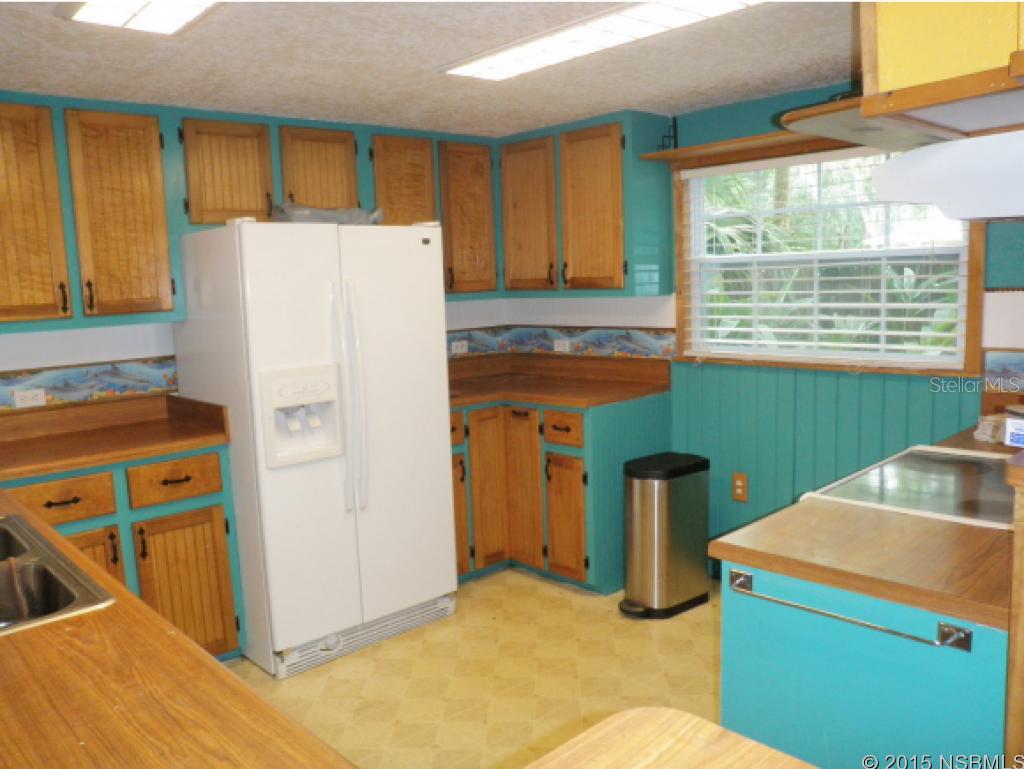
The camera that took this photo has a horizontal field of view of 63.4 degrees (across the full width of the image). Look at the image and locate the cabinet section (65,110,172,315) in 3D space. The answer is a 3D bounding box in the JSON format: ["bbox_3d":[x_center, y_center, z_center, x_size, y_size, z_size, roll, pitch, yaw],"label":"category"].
[{"bbox_3d":[-1.589,-0.662,3.280,0.331,0.757,0.310,-10,11,-42],"label":"cabinet section"}]

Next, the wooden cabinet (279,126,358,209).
[{"bbox_3d":[-0.969,-0.940,3.858,0.380,0.425,0.334,-9,9,-41],"label":"wooden cabinet"}]

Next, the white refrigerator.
[{"bbox_3d":[-0.848,0.201,3.618,0.867,1.726,0.830,-9,9,-41],"label":"white refrigerator"}]

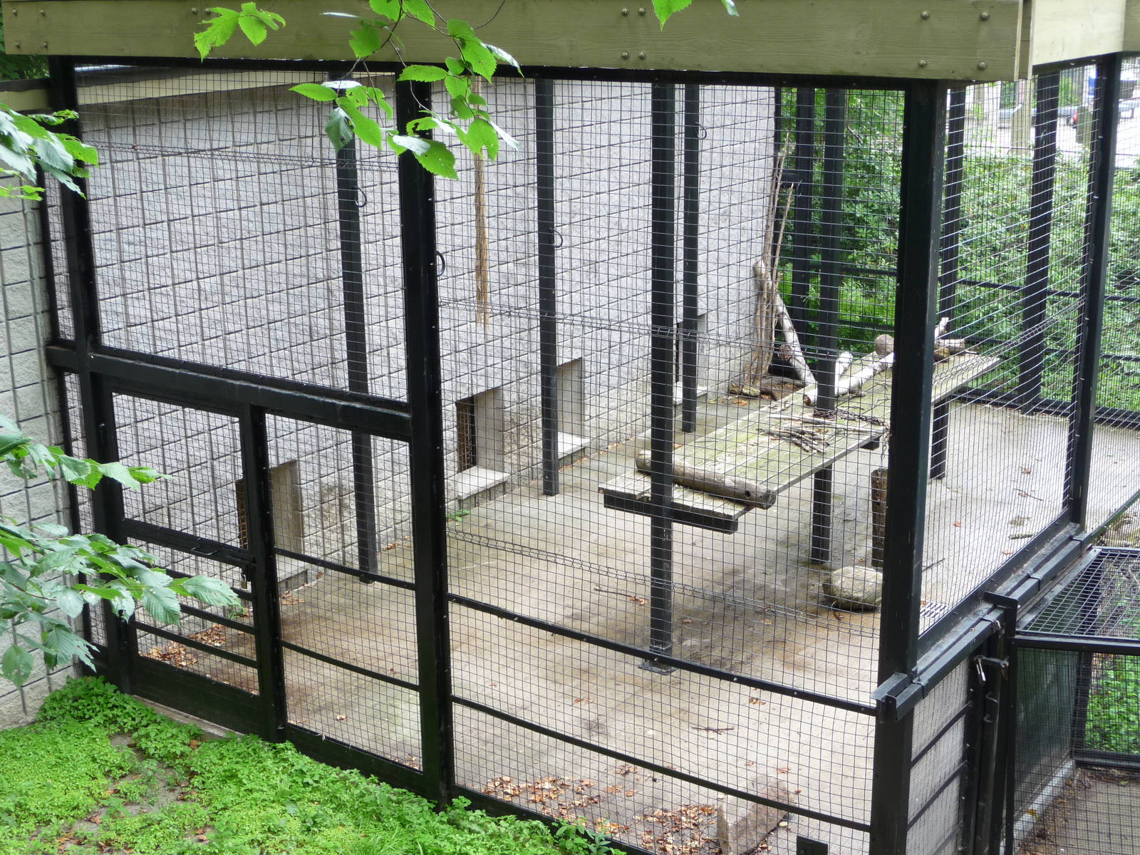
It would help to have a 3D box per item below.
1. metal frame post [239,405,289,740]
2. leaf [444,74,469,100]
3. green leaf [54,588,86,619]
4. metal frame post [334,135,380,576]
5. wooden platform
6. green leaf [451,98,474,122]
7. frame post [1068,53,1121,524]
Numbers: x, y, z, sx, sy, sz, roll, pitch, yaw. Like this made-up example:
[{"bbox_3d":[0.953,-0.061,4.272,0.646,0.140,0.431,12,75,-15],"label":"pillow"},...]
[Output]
[{"bbox_3d":[-1.704,0.835,9.185,0.120,1.970,0.100,11,20,34],"label":"metal frame post"},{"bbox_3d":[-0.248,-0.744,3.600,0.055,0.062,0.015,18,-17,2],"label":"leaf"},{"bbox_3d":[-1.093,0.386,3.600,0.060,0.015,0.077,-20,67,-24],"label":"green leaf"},{"bbox_3d":[-1.457,-0.614,11.267,0.100,3.560,0.100,11,20,34],"label":"metal frame post"},{"bbox_3d":[1.837,-0.027,11.869,0.980,0.130,4.480,10,20,33],"label":"wooden platform"},{"bbox_3d":[-0.236,-0.695,3.600,0.050,0.058,0.015,18,-18,3],"label":"green leaf"},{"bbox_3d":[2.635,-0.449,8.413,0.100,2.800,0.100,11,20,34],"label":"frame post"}]

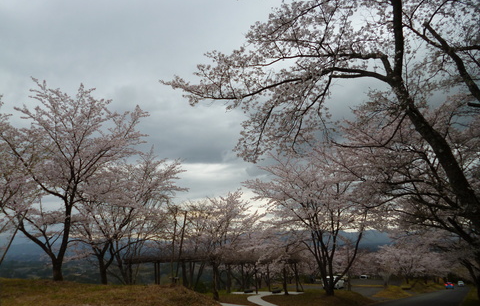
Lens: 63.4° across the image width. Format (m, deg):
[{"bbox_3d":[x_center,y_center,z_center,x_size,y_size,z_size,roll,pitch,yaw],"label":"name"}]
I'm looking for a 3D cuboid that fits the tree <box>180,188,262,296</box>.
[{"bbox_3d":[-1.120,5.440,23.330,4.830,6.310,4.590,0,-15,0],"label":"tree"}]

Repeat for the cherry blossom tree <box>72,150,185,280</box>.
[{"bbox_3d":[-6.680,3.620,23.040,6.510,7.950,6.190,0,-15,0],"label":"cherry blossom tree"}]

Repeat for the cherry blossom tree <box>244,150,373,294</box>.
[{"bbox_3d":[4.610,4.460,26.280,8.360,9.760,7.940,0,-15,0],"label":"cherry blossom tree"}]

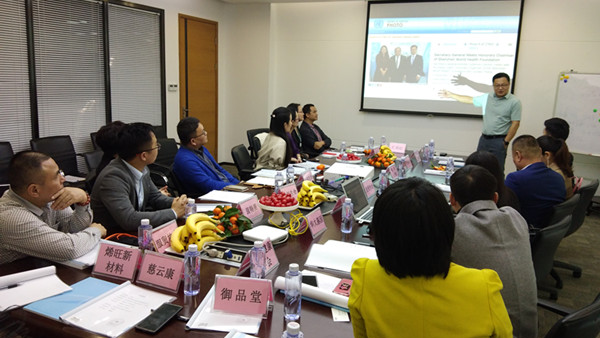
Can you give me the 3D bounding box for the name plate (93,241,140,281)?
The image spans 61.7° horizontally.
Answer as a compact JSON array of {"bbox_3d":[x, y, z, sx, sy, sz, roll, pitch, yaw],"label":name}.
[{"bbox_3d":[-0.670,0.343,1.893,0.198,0.115,0.085,7,11,23],"label":"name plate"}]

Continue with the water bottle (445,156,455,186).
[{"bbox_3d":[1.223,-0.005,4.100,0.055,0.177,0.055,7,11,23],"label":"water bottle"}]

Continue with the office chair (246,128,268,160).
[{"bbox_3d":[-0.182,0.084,5.439,0.580,0.980,0.580,6,11,22],"label":"office chair"}]

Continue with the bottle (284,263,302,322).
[{"bbox_3d":[-0.020,0.387,1.599,0.055,0.177,0.055,2,10,0],"label":"bottle"}]

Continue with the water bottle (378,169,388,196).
[{"bbox_3d":[0.576,0.101,3.490,0.056,0.180,0.056,2,10,0],"label":"water bottle"}]

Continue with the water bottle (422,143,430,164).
[{"bbox_3d":[1.271,-0.155,5.056,0.056,0.180,0.056,2,10,0],"label":"water bottle"}]

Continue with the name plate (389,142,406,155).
[{"bbox_3d":[1.119,-0.236,5.727,0.184,0.110,0.087,6,11,22],"label":"name plate"}]

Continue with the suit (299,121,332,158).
[{"bbox_3d":[0.134,-0.233,5.801,0.400,0.620,0.500,6,11,22],"label":"suit"}]

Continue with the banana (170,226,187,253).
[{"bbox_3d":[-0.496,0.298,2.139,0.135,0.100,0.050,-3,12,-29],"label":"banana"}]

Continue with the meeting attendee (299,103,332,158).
[{"bbox_3d":[0.251,-0.108,5.815,0.700,1.220,0.520,7,11,23],"label":"meeting attendee"}]

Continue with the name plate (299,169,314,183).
[{"bbox_3d":[0.049,0.070,3.792,0.087,0.110,0.184,6,11,22],"label":"name plate"}]

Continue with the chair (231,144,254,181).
[{"bbox_3d":[-0.327,0.250,4.614,0.600,0.920,0.600,4,10,12],"label":"chair"}]

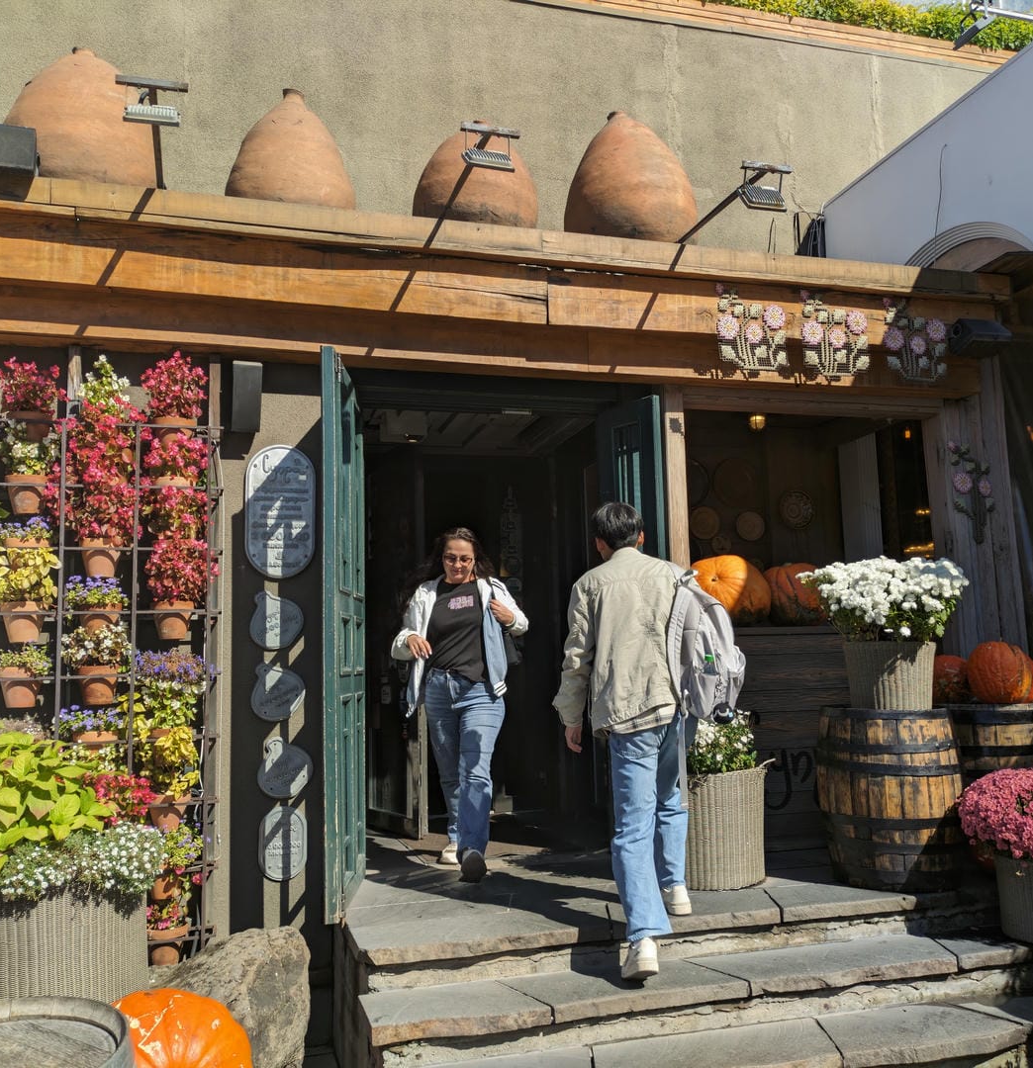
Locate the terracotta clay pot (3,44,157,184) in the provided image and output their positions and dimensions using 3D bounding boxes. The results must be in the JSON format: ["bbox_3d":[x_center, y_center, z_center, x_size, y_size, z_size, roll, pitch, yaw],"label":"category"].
[{"bbox_3d":[-1.982,-1.866,4.700,0.630,0.800,0.630,1,-7,-17],"label":"terracotta clay pot"}]

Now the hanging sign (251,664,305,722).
[{"bbox_3d":[-1.128,0.752,4.865,0.247,0.271,0.025,1,-7,-18],"label":"hanging sign"}]

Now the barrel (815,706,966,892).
[{"bbox_3d":[1.766,1.225,4.875,0.656,0.785,0.656,1,-7,-18],"label":"barrel"}]

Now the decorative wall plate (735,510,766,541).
[{"bbox_3d":[1.437,-0.051,6.313,0.190,0.190,0.030,1,-7,-17],"label":"decorative wall plate"}]

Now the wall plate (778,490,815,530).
[{"bbox_3d":[1.789,-0.159,6.574,0.272,0.272,0.040,1,-7,-17],"label":"wall plate"}]

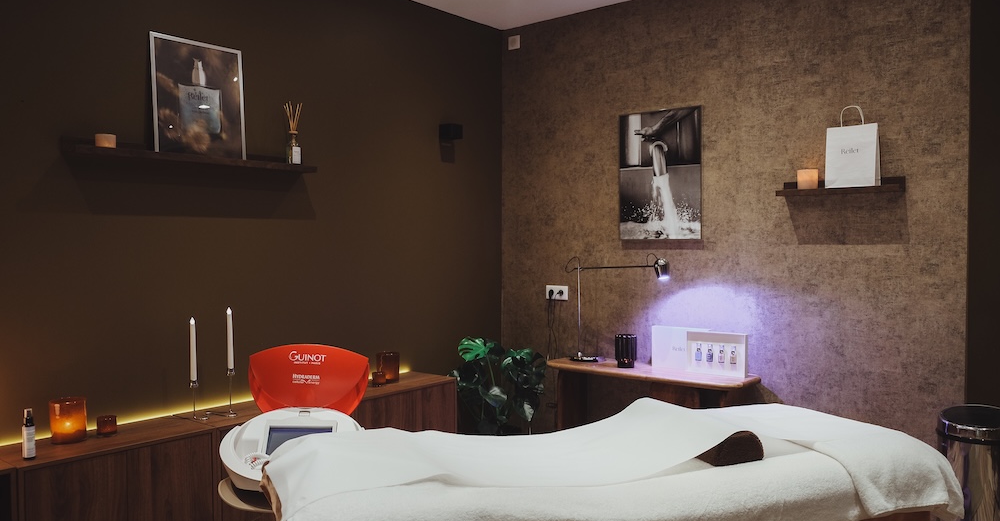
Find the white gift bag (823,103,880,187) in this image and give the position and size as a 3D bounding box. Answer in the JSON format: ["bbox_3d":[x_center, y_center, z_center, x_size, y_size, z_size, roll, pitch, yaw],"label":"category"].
[{"bbox_3d":[1.534,-0.484,3.262,0.202,0.367,0.085,1,2,40],"label":"white gift bag"}]

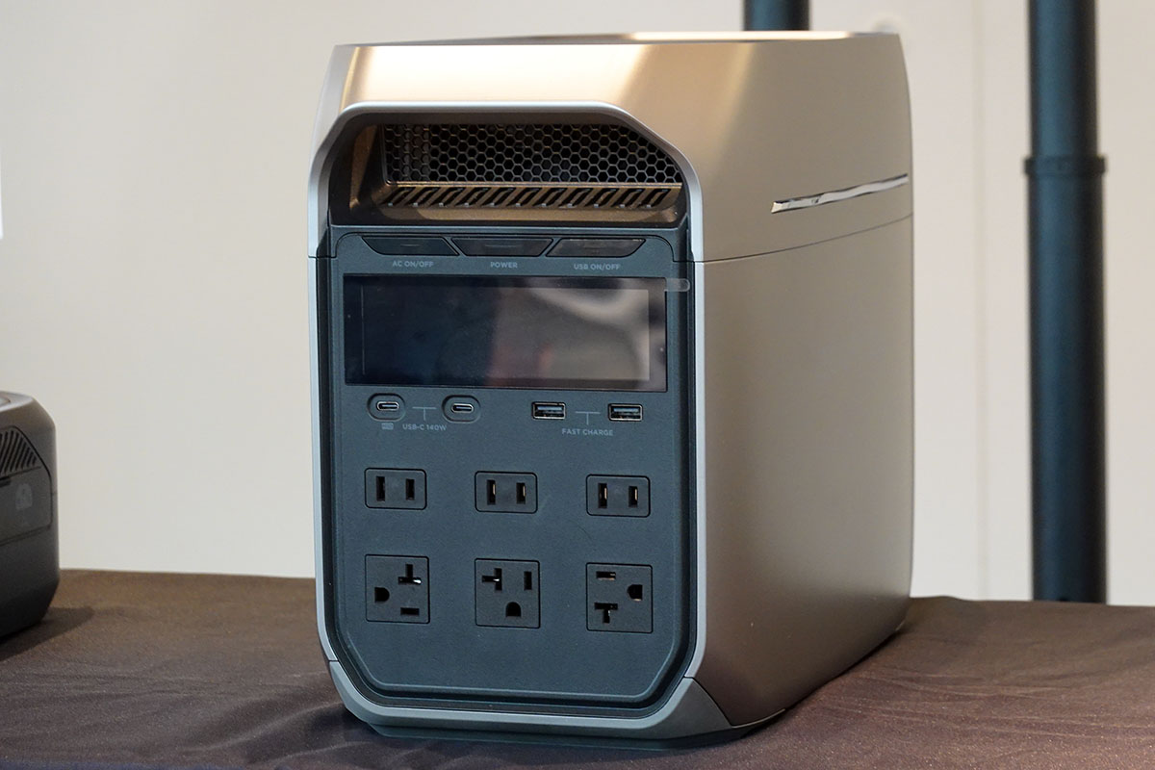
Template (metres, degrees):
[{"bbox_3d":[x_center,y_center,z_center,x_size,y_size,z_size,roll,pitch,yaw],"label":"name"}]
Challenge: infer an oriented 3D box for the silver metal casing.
[{"bbox_3d":[0.030,-0.015,1.505,0.202,0.285,0.398,1,6,17],"label":"silver metal casing"}]

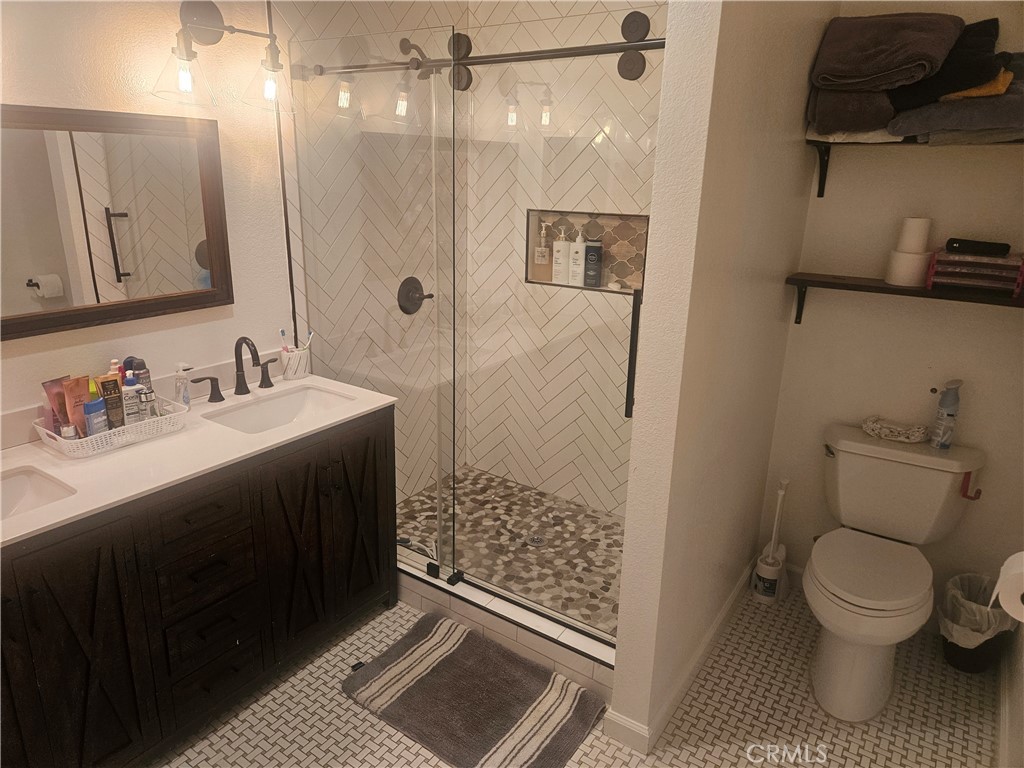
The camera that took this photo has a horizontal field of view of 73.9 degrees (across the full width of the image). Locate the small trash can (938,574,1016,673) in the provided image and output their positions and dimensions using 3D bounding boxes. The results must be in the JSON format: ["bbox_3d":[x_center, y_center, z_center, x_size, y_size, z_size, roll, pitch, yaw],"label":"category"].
[{"bbox_3d":[1.661,0.879,2.456,0.209,0.275,0.209,13,21,33],"label":"small trash can"}]

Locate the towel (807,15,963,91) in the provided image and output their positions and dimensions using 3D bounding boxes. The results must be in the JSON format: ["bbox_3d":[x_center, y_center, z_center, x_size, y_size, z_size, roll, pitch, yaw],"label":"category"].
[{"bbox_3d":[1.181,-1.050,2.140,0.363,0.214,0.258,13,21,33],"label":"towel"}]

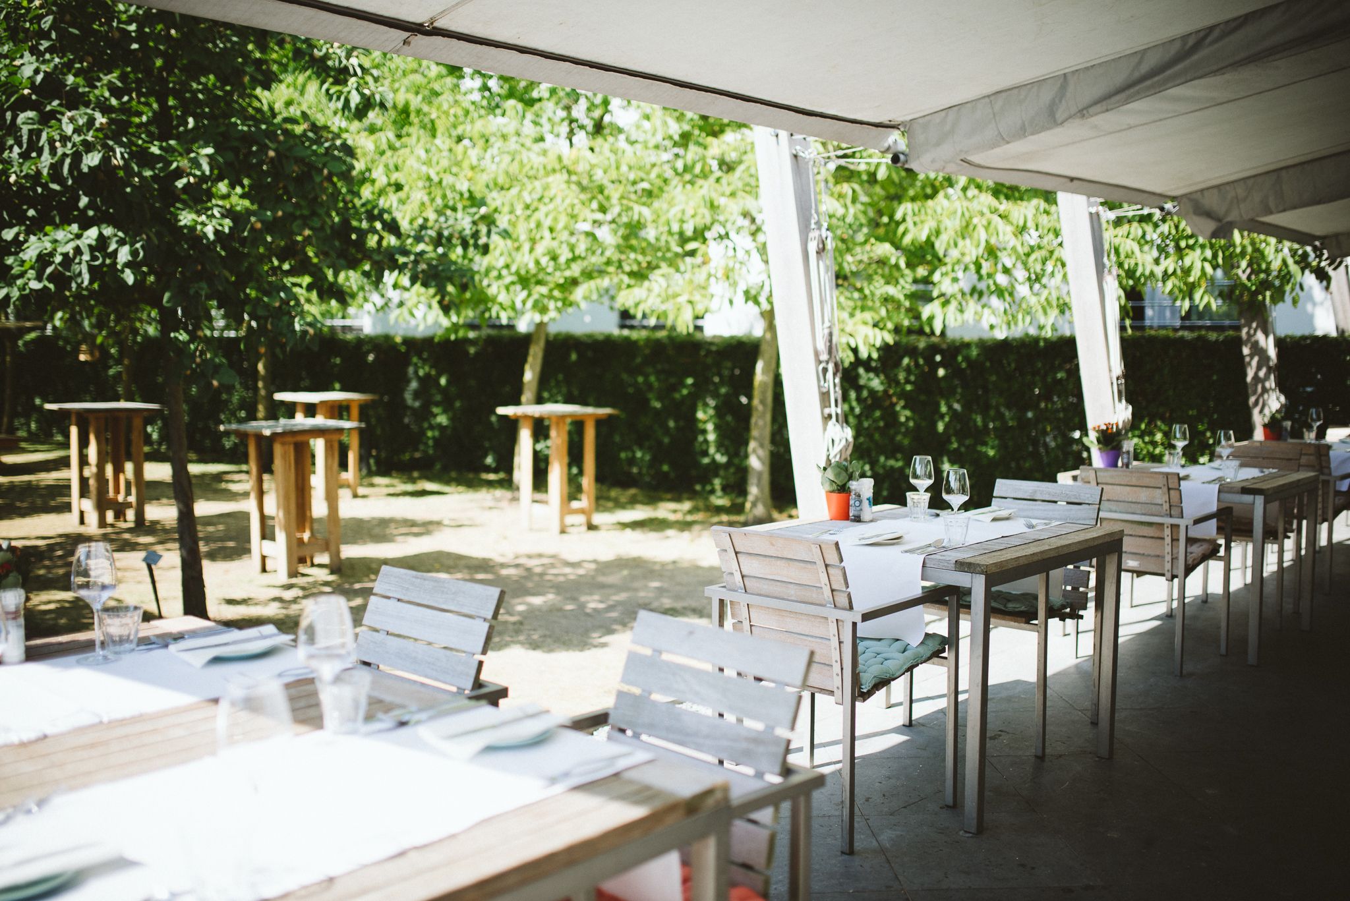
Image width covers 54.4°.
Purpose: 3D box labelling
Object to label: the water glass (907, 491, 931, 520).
[{"bbox_3d":[0.823,0.190,4.423,0.083,0.088,0.083,1,5,0],"label":"water glass"}]

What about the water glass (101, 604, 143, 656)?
[{"bbox_3d":[-1.041,0.337,2.469,0.079,0.087,0.079,5,7,41],"label":"water glass"}]

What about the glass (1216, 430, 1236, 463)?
[{"bbox_3d":[2.509,0.017,5.969,0.085,0.208,0.085,5,7,40],"label":"glass"}]

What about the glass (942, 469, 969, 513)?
[{"bbox_3d":[0.850,0.164,3.957,0.084,0.215,0.084,5,7,41],"label":"glass"}]

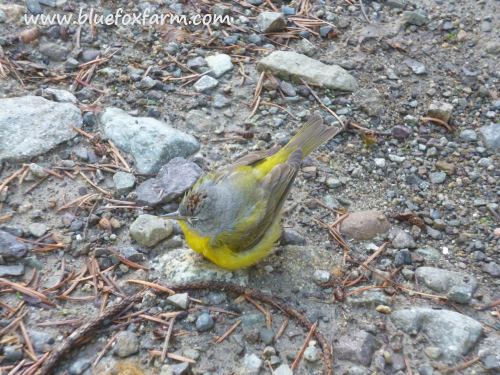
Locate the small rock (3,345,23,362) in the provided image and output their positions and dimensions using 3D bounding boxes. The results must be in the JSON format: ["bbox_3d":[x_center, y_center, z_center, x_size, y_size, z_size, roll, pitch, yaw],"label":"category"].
[{"bbox_3d":[-0.112,0.078,0.468,0.009,0.007,0.008,0,45,0],"label":"small rock"}]

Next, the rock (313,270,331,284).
[{"bbox_3d":[0.035,0.044,0.493,0.009,0.006,0.008,0,45,0],"label":"rock"}]

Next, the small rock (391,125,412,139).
[{"bbox_3d":[0.086,-0.032,0.568,0.013,0.007,0.009,7,45,7],"label":"small rock"}]

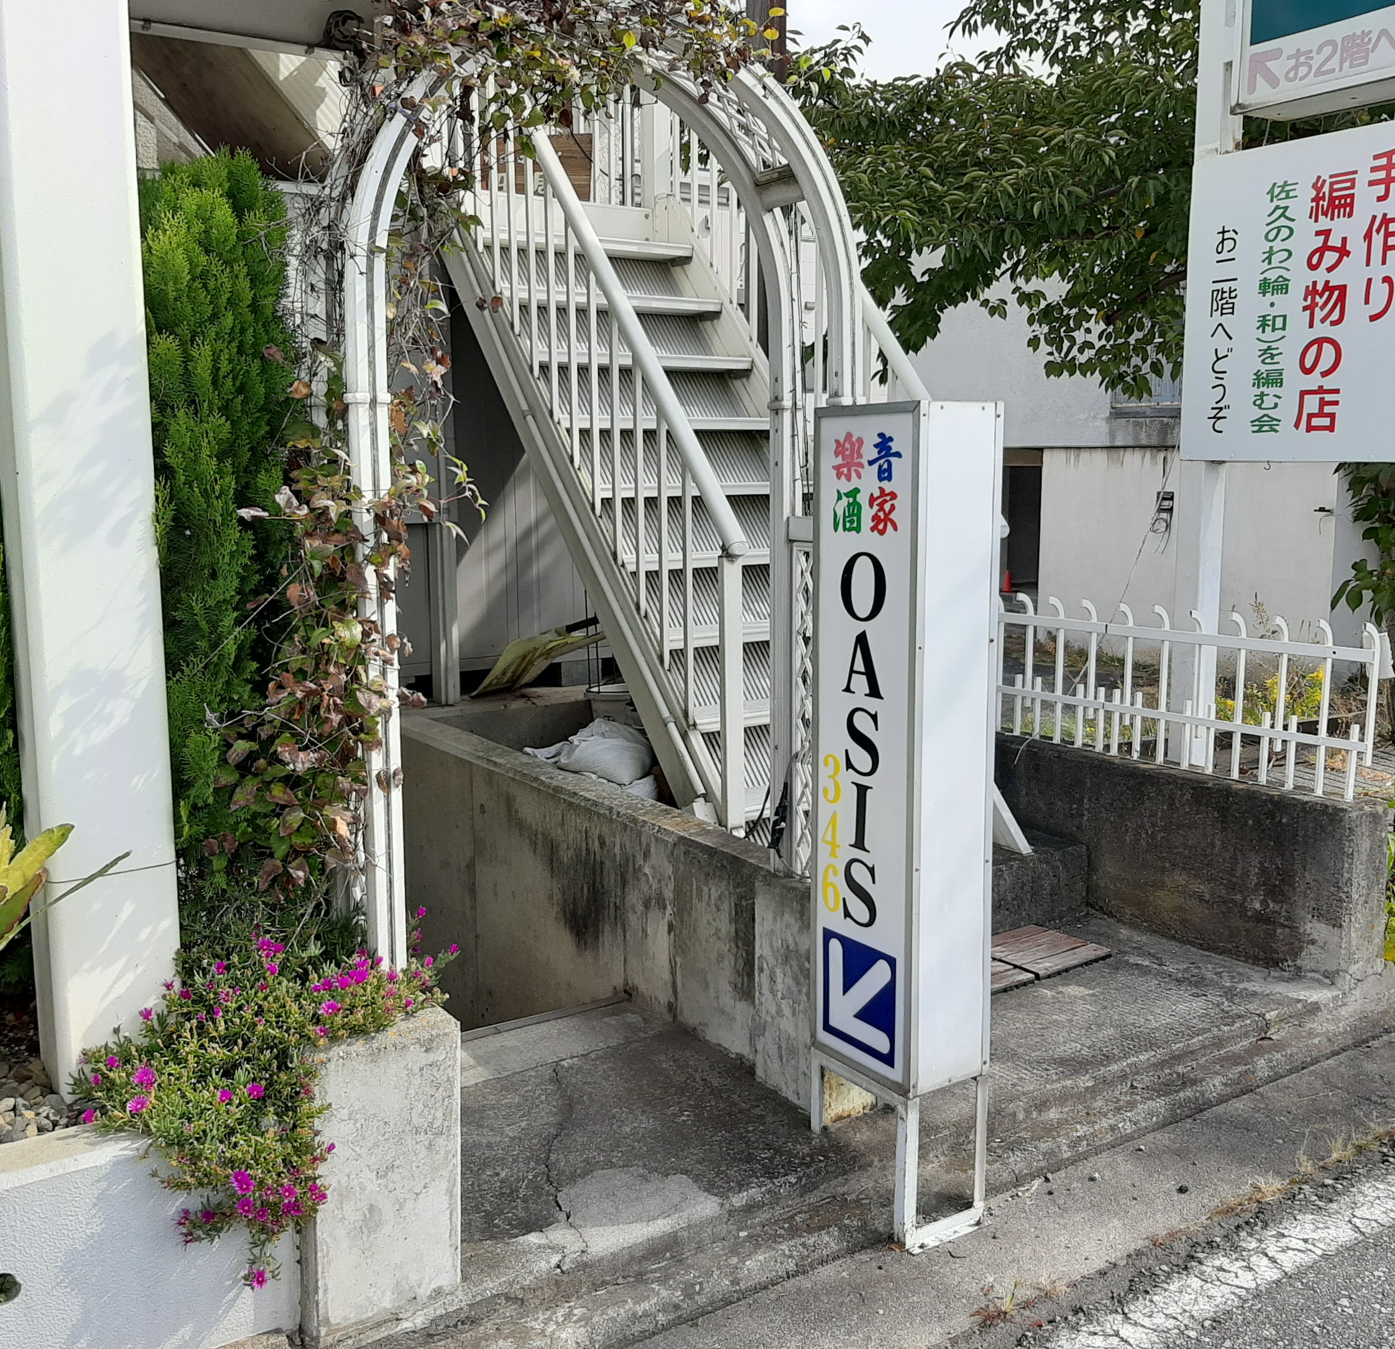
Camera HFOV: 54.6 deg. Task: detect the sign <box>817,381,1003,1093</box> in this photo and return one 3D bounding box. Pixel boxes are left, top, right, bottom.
[{"bbox_3d":[0.396,0.134,2.607,0.205,1.280,0.292,-6,10,-33],"label":"sign"}]

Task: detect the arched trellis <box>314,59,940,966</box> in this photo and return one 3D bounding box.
[{"bbox_3d":[-0.183,-0.352,2.639,1.037,1.741,0.333,-4,9,-25],"label":"arched trellis"}]

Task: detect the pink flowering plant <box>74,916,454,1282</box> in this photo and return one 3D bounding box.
[{"bbox_3d":[-0.752,0.690,2.303,0.640,0.461,0.512,-6,10,-33],"label":"pink flowering plant"}]

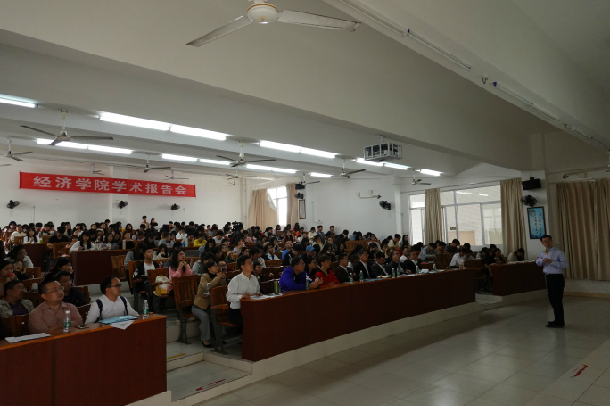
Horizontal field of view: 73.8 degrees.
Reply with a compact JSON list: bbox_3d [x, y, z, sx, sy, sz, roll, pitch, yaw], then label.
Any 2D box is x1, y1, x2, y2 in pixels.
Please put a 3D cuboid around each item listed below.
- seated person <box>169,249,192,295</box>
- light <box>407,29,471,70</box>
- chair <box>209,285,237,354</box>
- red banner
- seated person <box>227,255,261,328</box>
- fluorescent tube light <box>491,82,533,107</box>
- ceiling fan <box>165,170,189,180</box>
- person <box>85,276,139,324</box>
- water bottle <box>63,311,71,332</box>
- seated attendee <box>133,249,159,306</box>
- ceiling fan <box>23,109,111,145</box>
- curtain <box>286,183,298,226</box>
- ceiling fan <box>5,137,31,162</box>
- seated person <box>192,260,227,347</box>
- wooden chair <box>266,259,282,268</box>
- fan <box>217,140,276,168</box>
[{"bbox_3d":[-2.213,1.446,7.360,0.750,1.220,0.480,-6,-7,36],"label":"seated person"},{"bbox_3d":[1.357,-1.495,4.011,1.220,0.070,0.060,3,-8,-43],"label":"light"},{"bbox_3d":[-0.955,1.629,5.780,0.630,0.880,0.550,-7,-8,42],"label":"chair"},{"bbox_3d":[-8.460,-0.740,18.615,7.570,0.640,0.030,3,-8,-43],"label":"red banner"},{"bbox_3d":[-0.818,1.436,5.915,0.780,1.330,0.550,-6,-7,36],"label":"seated person"},{"bbox_3d":[2.550,-1.305,4.943,1.220,0.070,0.060,3,-5,-44],"label":"fluorescent tube light"},{"bbox_3d":[-6.036,-1.268,18.548,1.380,0.460,1.380,-2,-5,0],"label":"ceiling fan"},{"bbox_3d":[-2.074,1.398,4.379,0.720,1.180,0.580,-6,-7,40],"label":"person"},{"bbox_3d":[-2.203,1.090,3.764,0.064,0.200,0.064,-5,-6,37],"label":"water bottle"},{"bbox_3d":[-2.996,1.507,7.849,0.700,1.250,0.520,-7,-8,40],"label":"seated attendee"},{"bbox_3d":[-3.792,-1.196,6.365,1.300,0.520,1.220,3,-8,-43],"label":"ceiling fan"},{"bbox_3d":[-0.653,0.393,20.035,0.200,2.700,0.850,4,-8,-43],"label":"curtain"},{"bbox_3d":[-7.389,-1.368,10.208,1.380,0.520,1.380,-2,-5,0],"label":"ceiling fan"},{"bbox_3d":[-1.444,1.526,6.272,0.680,1.220,0.500,-6,-7,34],"label":"seated person"},{"bbox_3d":[-0.609,1.659,8.679,0.520,0.870,0.530,3,-7,-44],"label":"wooden chair"},{"bbox_3d":[-1.403,-1.051,8.558,1.280,0.540,1.250,3,-8,-43],"label":"fan"}]

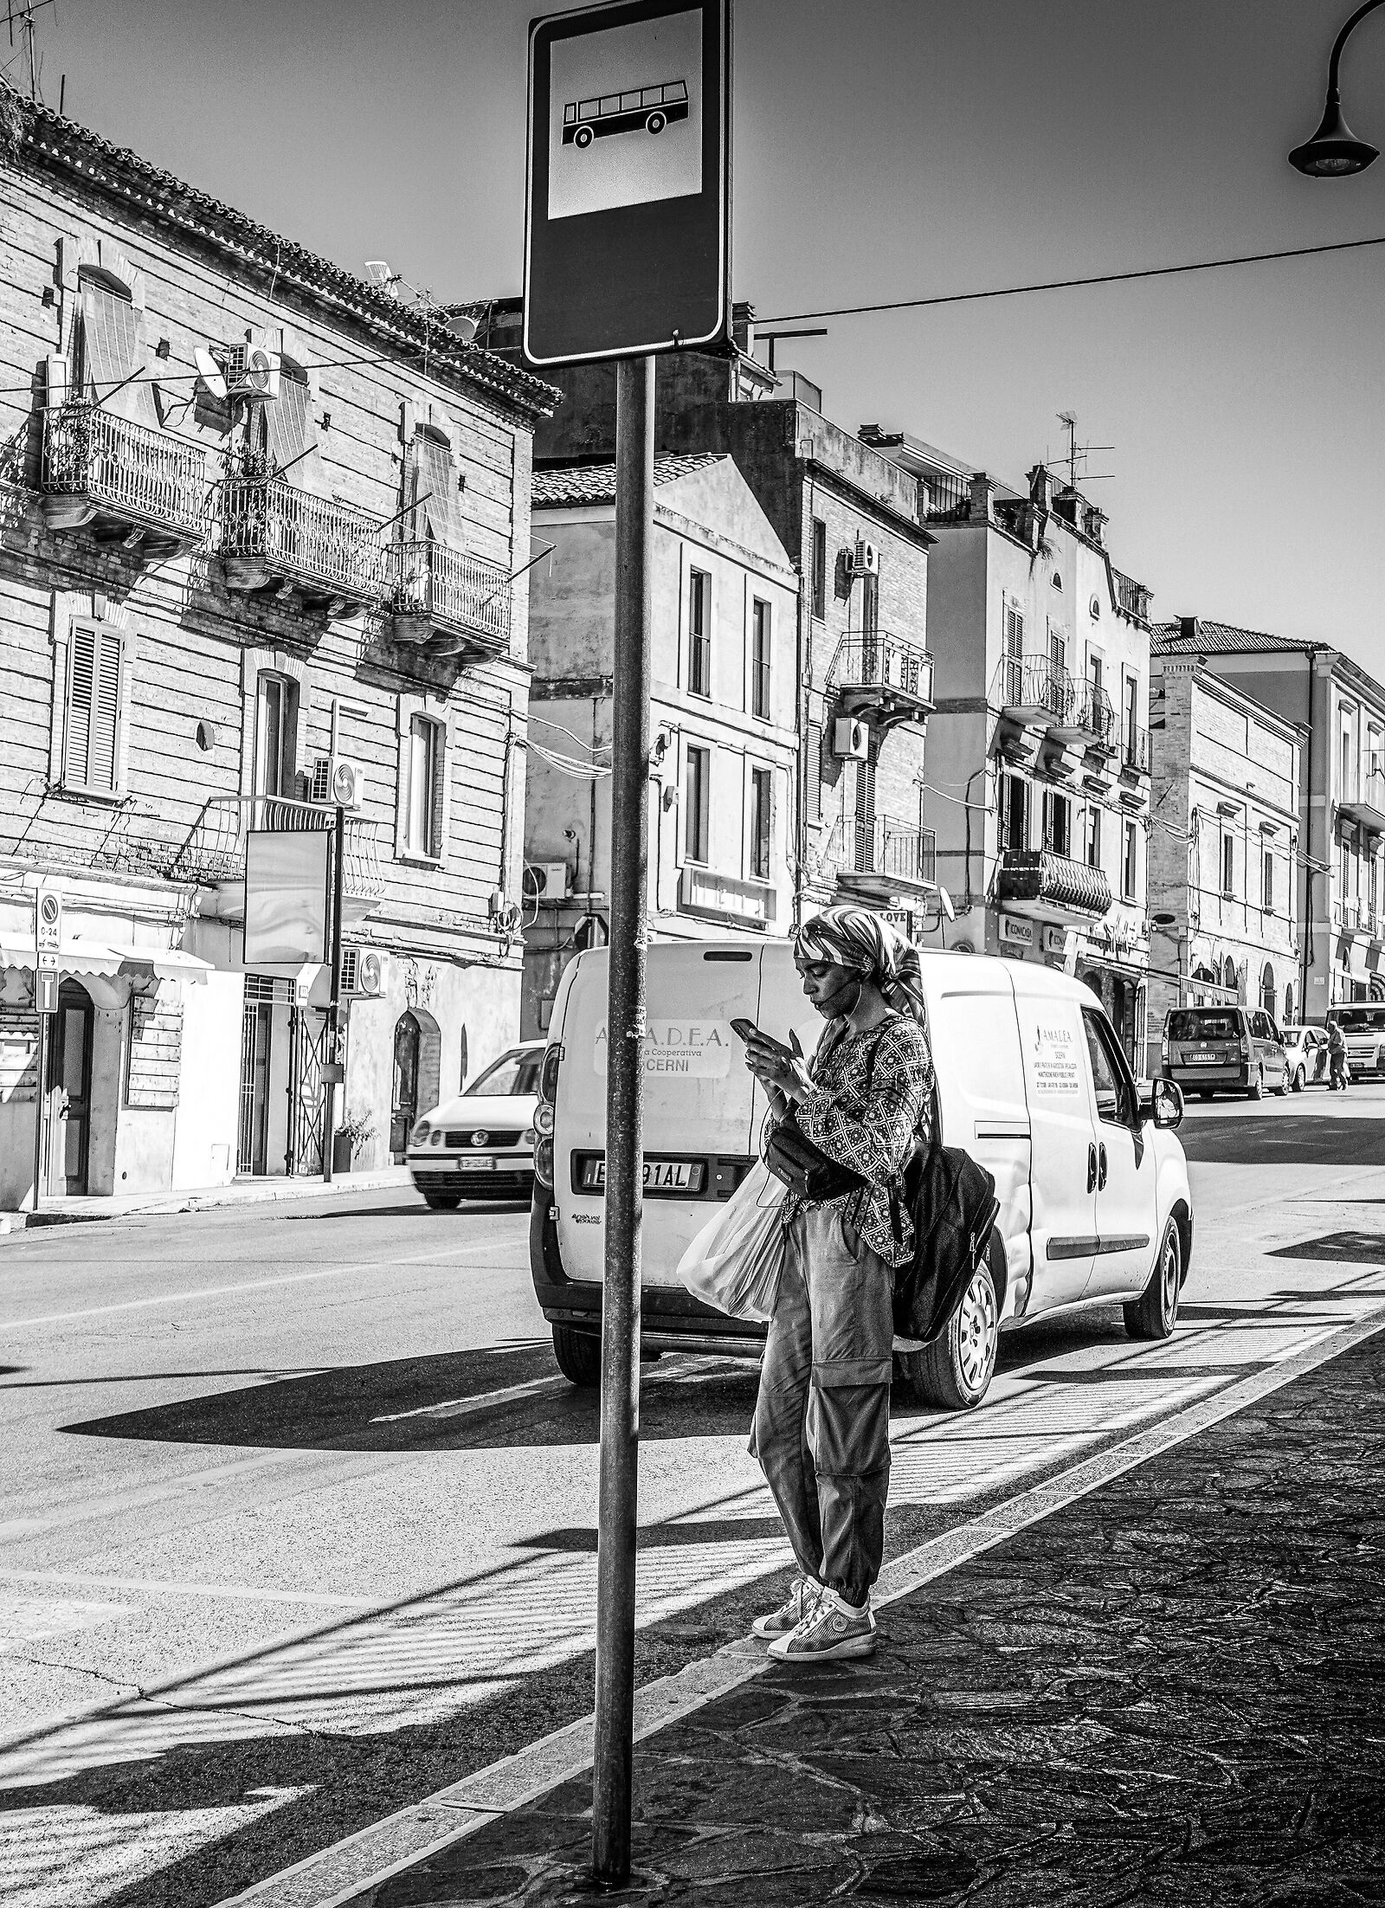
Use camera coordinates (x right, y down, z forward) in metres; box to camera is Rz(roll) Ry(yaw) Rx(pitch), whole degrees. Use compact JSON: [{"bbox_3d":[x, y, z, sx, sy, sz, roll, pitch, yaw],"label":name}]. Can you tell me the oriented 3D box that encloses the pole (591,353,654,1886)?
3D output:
[{"bbox_3d":[-0.110,0.172,5.048,0.061,2.660,0.061,1,-4,0],"label":"pole"}]

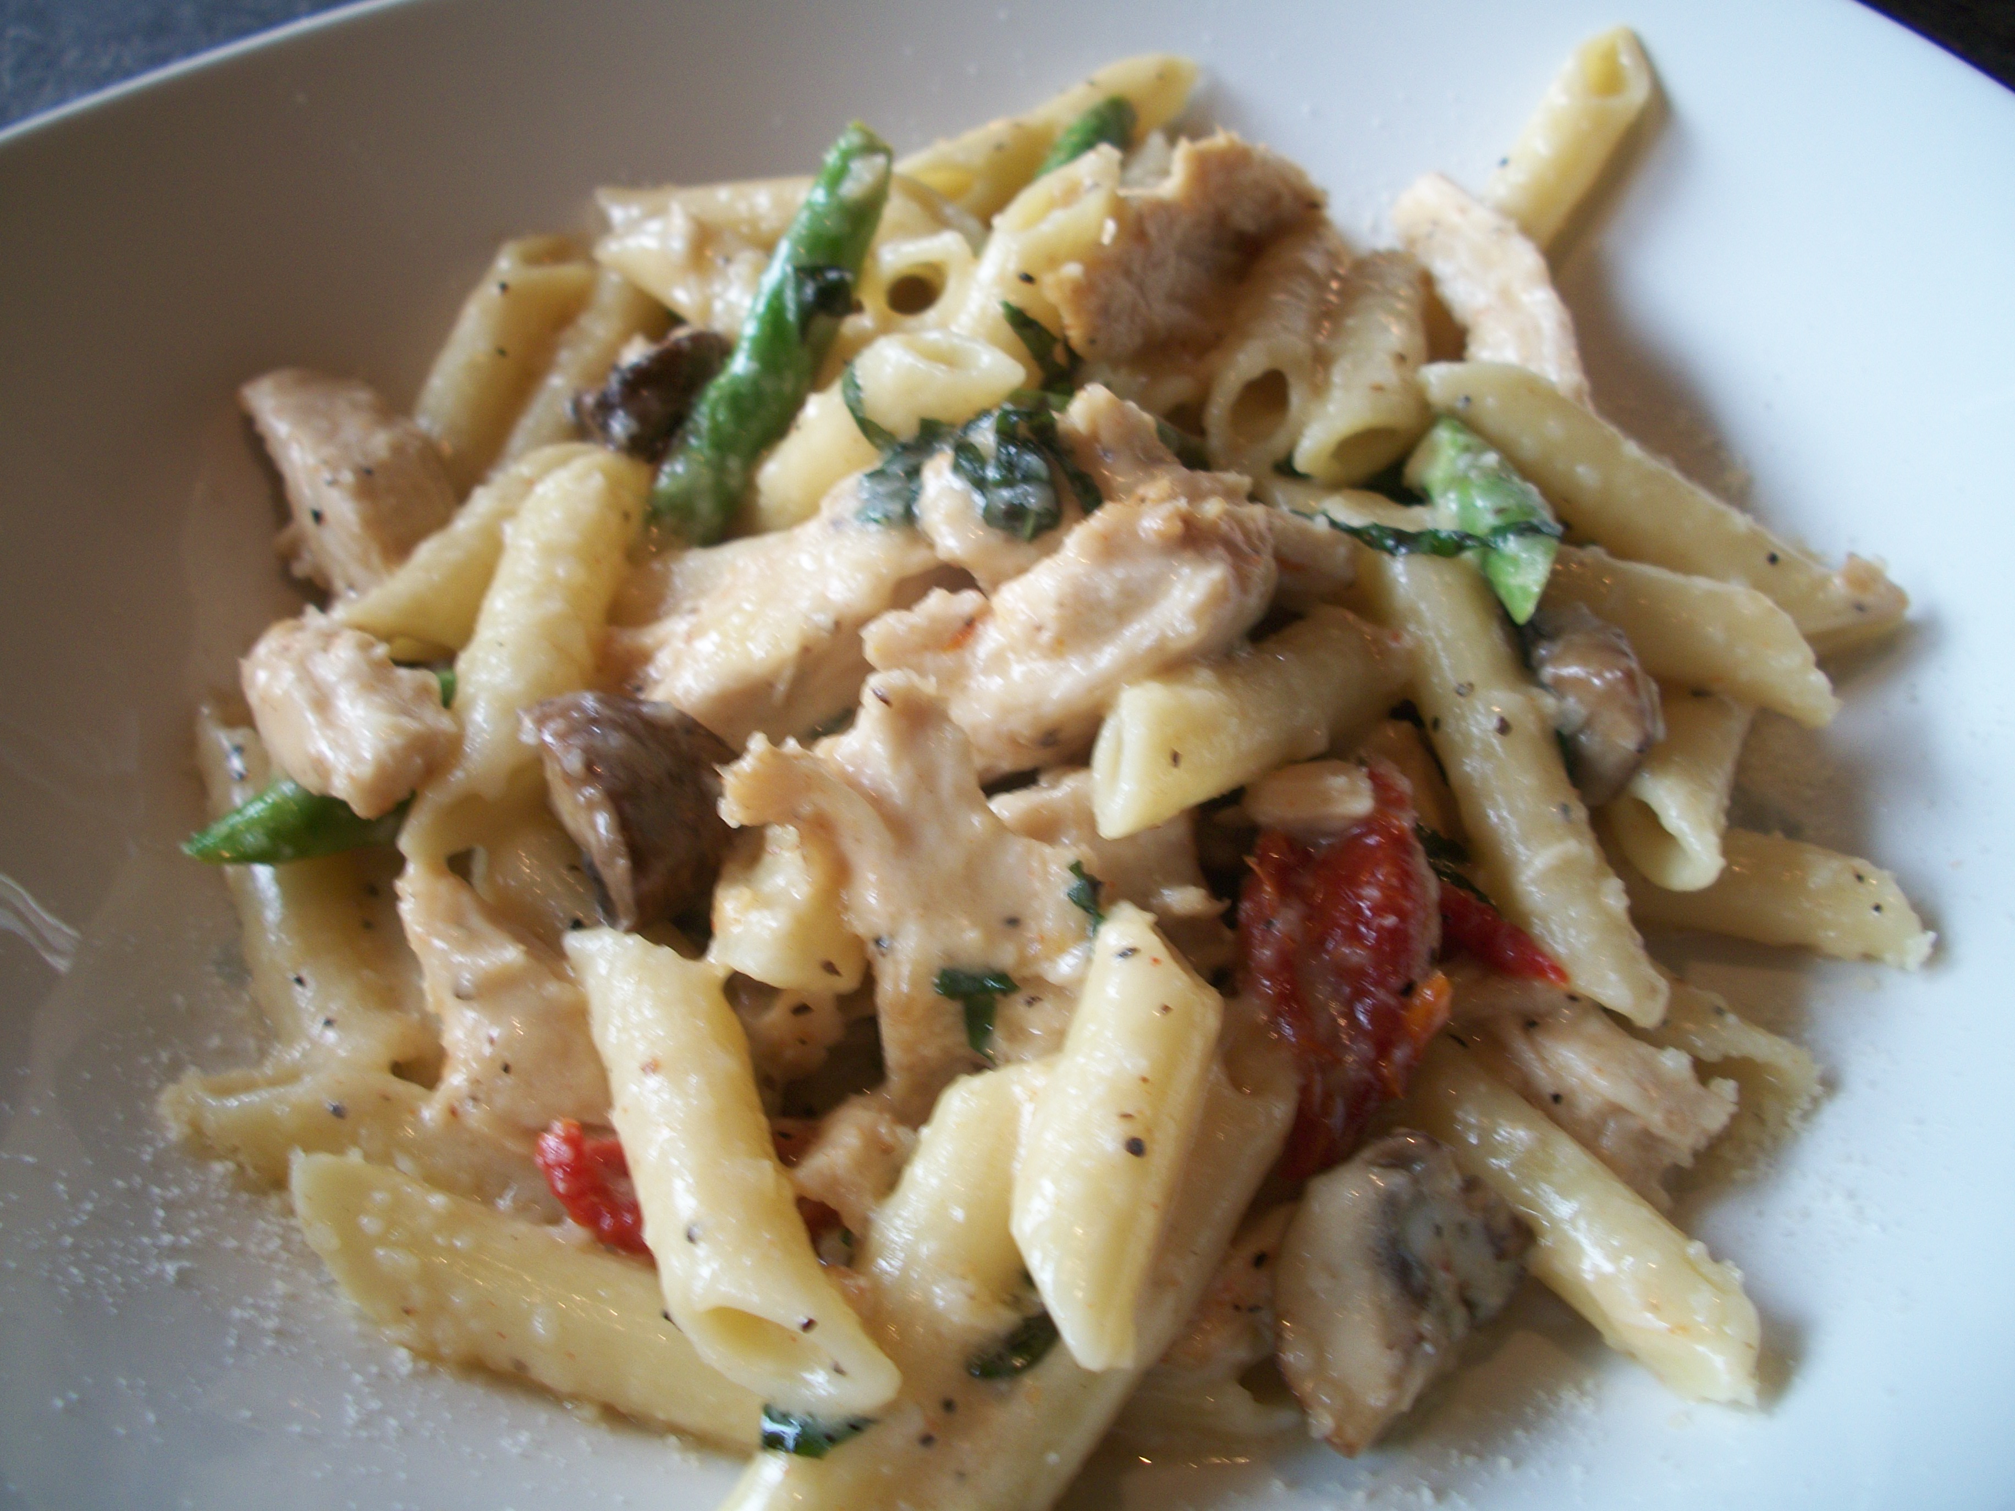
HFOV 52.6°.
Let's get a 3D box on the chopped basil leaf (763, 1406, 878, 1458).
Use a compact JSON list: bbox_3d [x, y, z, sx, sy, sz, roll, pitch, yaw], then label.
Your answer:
[{"bbox_3d":[-0.015,0.052,0.157,0.009,0.003,0.005,-2,50,-2],"label":"chopped basil leaf"}]

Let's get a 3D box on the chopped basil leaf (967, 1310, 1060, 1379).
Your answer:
[{"bbox_3d":[0.001,0.047,0.162,0.008,0.003,0.004,-25,54,-19],"label":"chopped basil leaf"}]

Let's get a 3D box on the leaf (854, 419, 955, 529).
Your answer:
[{"bbox_3d":[-0.010,-0.028,0.204,0.010,0.004,0.011,0,65,0],"label":"leaf"}]

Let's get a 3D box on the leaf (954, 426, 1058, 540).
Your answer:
[{"bbox_3d":[0.000,-0.027,0.203,0.011,0.005,0.011,0,70,0],"label":"leaf"}]

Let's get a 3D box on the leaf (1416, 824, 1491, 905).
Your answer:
[{"bbox_3d":[0.042,0.010,0.190,0.004,0.003,0.009,-32,65,-17],"label":"leaf"}]

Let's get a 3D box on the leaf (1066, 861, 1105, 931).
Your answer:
[{"bbox_3d":[0.007,0.013,0.181,0.003,0.002,0.006,-18,67,-8],"label":"leaf"}]

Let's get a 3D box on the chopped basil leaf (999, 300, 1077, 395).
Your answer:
[{"bbox_3d":[0.003,-0.044,0.217,0.004,0.003,0.012,-37,78,-9],"label":"chopped basil leaf"}]

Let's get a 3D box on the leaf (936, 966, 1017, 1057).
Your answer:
[{"bbox_3d":[-0.003,0.022,0.178,0.007,0.003,0.008,0,65,0],"label":"leaf"}]

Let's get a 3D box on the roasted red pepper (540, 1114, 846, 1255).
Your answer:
[{"bbox_3d":[-0.027,0.037,0.173,0.025,0.007,0.010,6,51,5],"label":"roasted red pepper"}]

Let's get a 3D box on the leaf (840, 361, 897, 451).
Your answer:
[{"bbox_3d":[-0.014,-0.036,0.208,0.004,0.003,0.010,-21,72,-7],"label":"leaf"}]

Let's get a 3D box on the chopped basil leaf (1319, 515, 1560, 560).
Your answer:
[{"bbox_3d":[0.043,-0.022,0.205,0.025,0.004,0.005,2,60,1],"label":"chopped basil leaf"}]

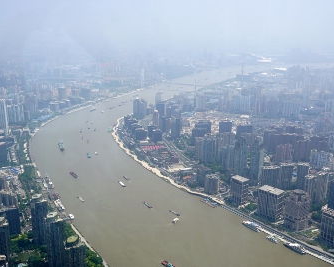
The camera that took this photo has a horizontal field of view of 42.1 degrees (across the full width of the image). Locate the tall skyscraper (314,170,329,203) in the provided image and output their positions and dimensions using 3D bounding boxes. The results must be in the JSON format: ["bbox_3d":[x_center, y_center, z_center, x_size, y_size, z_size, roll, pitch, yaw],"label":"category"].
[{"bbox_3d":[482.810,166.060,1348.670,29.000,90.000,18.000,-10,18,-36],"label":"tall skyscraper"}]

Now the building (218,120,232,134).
[{"bbox_3d":[259.280,-7.690,1921.750,53.080,85.000,26.540,3,15,8],"label":"building"}]

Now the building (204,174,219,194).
[{"bbox_3d":[140.850,161.420,1364.650,35.880,50.800,34.080,9,18,29],"label":"building"}]

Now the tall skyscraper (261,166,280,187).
[{"bbox_3d":[343.200,146.900,1428.000,48.300,72.300,24.000,-1,15,-8],"label":"tall skyscraper"}]

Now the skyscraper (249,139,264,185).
[{"bbox_3d":[297.010,95.590,1427.360,28.050,147.320,23.840,13,20,38],"label":"skyscraper"}]

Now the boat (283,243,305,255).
[{"bbox_3d":[312.400,278.100,1061.100,57.000,12.000,13.000,14,20,39],"label":"boat"}]

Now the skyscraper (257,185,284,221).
[{"bbox_3d":[296.600,197.500,1232.000,36.900,76.800,60.900,-13,20,-41],"label":"skyscraper"}]

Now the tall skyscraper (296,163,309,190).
[{"bbox_3d":[437.290,139.540,1391.820,30.820,83.660,23.110,5,16,16],"label":"tall skyscraper"}]

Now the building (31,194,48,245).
[{"bbox_3d":[-314.690,217.060,1074.620,37.000,121.000,27.000,-5,16,-18],"label":"building"}]

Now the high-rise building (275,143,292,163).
[{"bbox_3d":[457.000,75.900,1692.900,46.700,72.400,26.000,-1,15,-8],"label":"high-rise building"}]

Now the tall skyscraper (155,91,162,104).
[{"bbox_3d":[-50.800,-213.800,2687.000,30.700,93.100,32.000,3,16,10],"label":"tall skyscraper"}]

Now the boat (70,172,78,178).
[{"bbox_3d":[-325.700,146.300,1519.600,11.000,7.000,56.000,-12,20,-38],"label":"boat"}]

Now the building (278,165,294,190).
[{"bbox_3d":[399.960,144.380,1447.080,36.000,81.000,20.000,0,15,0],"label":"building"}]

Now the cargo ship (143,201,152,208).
[{"bbox_3d":[-60.110,214.830,1315.640,9.500,8.000,46.000,-8,17,-29],"label":"cargo ship"}]

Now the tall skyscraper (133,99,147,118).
[{"bbox_3d":[-145.100,-140.000,2395.100,68.700,102.200,40.000,6,16,19],"label":"tall skyscraper"}]

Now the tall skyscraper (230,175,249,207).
[{"bbox_3d":[217.020,170.950,1288.270,32.300,74.000,42.100,-14,21,-42],"label":"tall skyscraper"}]

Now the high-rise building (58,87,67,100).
[{"bbox_3d":[-732.830,-281.000,3036.240,44.000,84.000,28.000,0,15,0],"label":"high-rise building"}]

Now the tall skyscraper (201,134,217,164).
[{"bbox_3d":[164.300,62.600,1657.600,50.700,108.800,28.000,3,16,10],"label":"tall skyscraper"}]

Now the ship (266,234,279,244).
[{"bbox_3d":[261.410,263.890,1074.100,9.500,8.500,38.000,-11,19,-36],"label":"ship"}]

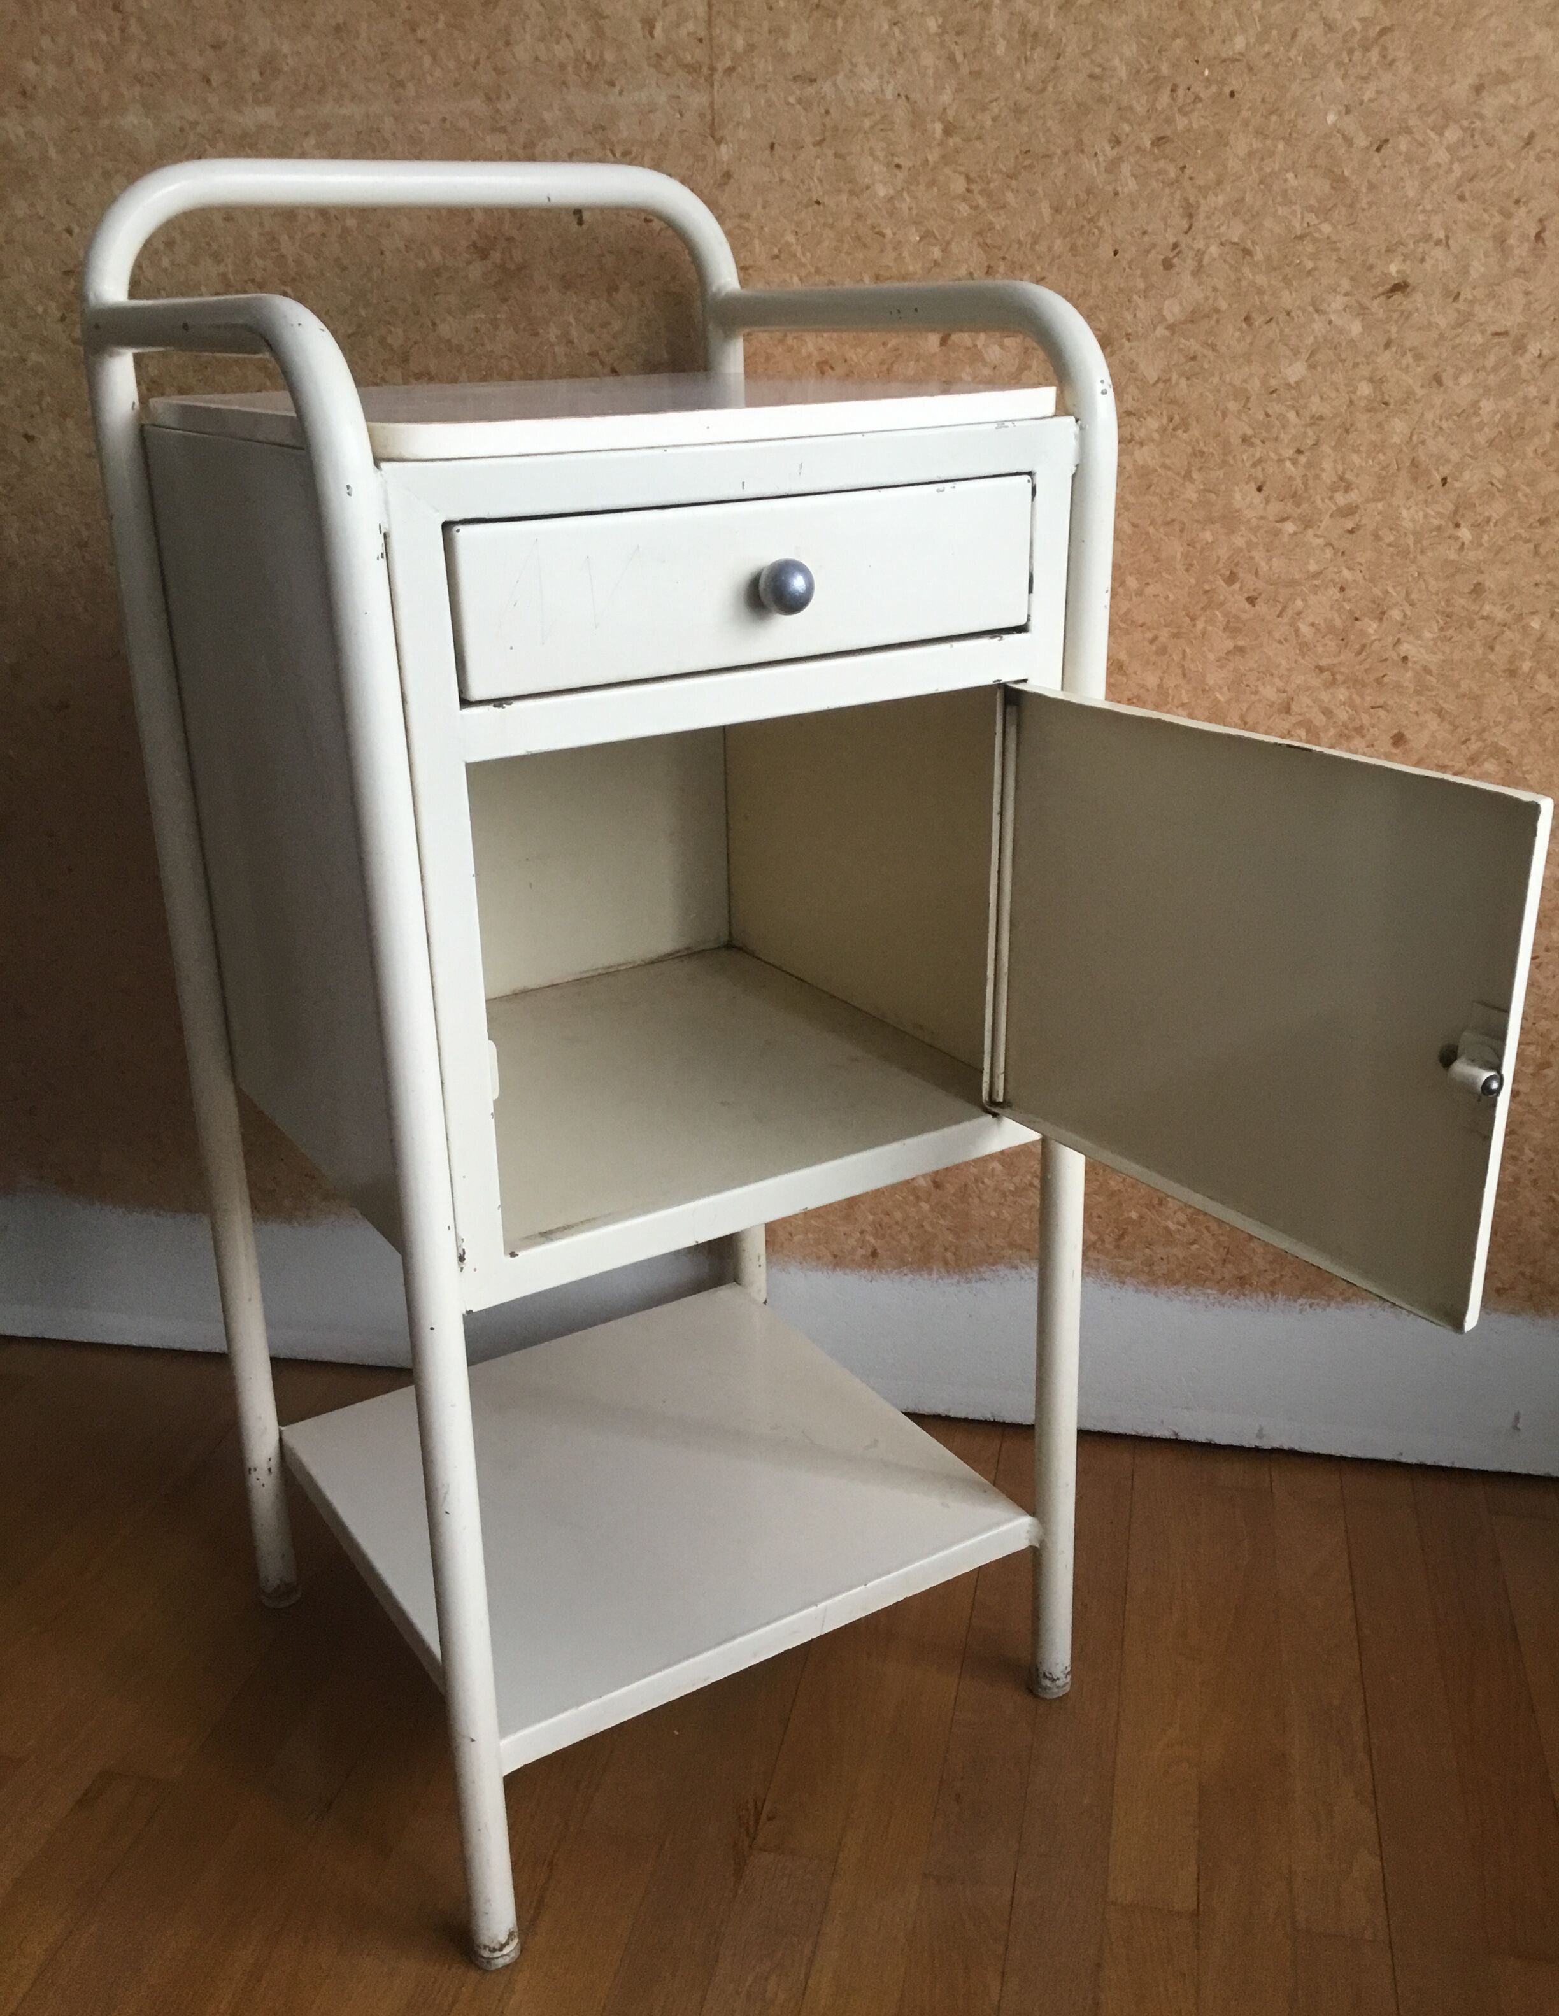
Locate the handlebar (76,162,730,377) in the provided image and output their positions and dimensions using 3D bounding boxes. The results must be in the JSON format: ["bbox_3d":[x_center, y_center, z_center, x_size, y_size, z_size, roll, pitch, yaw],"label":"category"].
[{"bbox_3d":[-0.203,-0.438,1.104,0.415,0.117,0.025,-14,24,-29],"label":"handlebar"}]

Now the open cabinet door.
[{"bbox_3d":[0.211,-0.014,0.879,0.015,0.235,0.305,-15,25,-33],"label":"open cabinet door"}]

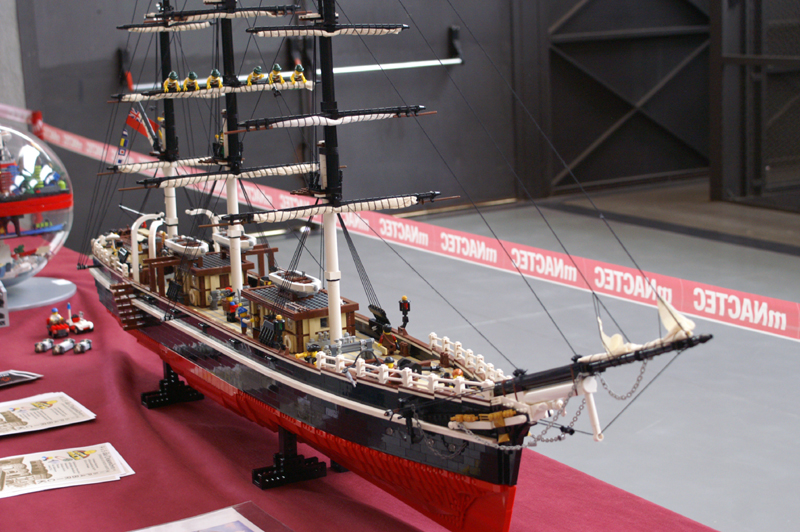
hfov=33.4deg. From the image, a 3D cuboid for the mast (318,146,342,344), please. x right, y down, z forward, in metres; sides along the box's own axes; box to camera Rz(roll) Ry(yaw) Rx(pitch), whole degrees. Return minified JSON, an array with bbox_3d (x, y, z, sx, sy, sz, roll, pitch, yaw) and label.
[{"bbox_3d":[-0.082,-0.021,1.606,0.020,0.250,0.020,-8,13,-29],"label":"mast"}]

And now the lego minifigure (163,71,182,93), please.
[{"bbox_3d":[-0.306,-0.245,1.792,0.026,0.034,0.019,-9,14,-30],"label":"lego minifigure"}]

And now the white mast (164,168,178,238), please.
[{"bbox_3d":[-0.360,-0.091,2.092,0.016,0.124,0.016,-9,14,-30],"label":"white mast"}]

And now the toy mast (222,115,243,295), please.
[{"bbox_3d":[-0.236,-0.082,1.880,0.017,0.264,0.017,-9,14,-30],"label":"toy mast"}]

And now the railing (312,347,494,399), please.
[{"bbox_3d":[-0.003,0.115,1.402,0.017,0.022,0.265,-12,12,-42],"label":"railing"}]

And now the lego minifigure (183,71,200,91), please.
[{"bbox_3d":[-0.282,-0.249,1.806,0.026,0.034,0.019,-9,14,-30],"label":"lego minifigure"}]

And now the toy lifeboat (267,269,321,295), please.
[{"bbox_3d":[-0.133,0.026,1.710,0.040,0.023,0.109,-8,12,-29],"label":"toy lifeboat"}]

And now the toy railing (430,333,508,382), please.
[{"bbox_3d":[0.080,0.105,1.479,0.017,0.025,0.262,-5,9,-16],"label":"toy railing"}]

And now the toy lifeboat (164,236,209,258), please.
[{"bbox_3d":[-0.311,-0.027,1.948,0.039,0.018,0.100,-9,14,-30],"label":"toy lifeboat"}]

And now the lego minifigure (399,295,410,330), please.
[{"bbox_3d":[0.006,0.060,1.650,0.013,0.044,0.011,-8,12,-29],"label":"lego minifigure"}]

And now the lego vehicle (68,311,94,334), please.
[{"bbox_3d":[-0.654,0.116,2.731,0.034,0.035,0.062,-8,12,-29],"label":"lego vehicle"}]

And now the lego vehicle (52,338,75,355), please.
[{"bbox_3d":[-0.649,0.157,2.566,0.021,0.017,0.054,0,11,12],"label":"lego vehicle"}]

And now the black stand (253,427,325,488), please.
[{"bbox_3d":[-0.150,0.252,1.799,0.096,0.077,0.032,-8,12,-29],"label":"black stand"}]

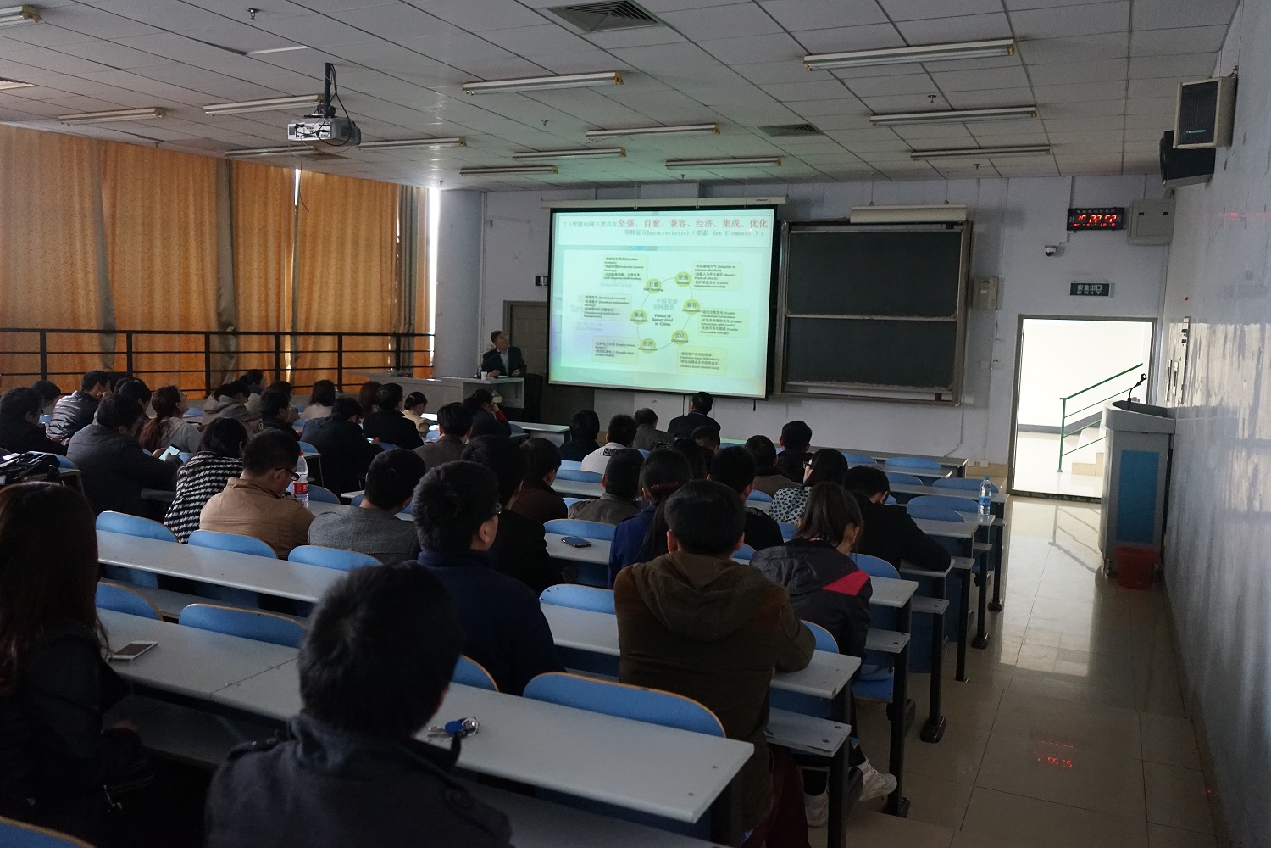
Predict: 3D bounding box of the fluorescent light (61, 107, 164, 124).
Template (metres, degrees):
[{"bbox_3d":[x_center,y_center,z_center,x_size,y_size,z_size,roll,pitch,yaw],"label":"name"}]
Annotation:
[{"bbox_3d":[-4.822,-2.804,9.079,1.240,0.068,0.110,5,7,25],"label":"fluorescent light"}]

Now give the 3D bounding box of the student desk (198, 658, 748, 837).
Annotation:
[{"bbox_3d":[-0.327,0.910,1.883,1.020,0.740,0.320,5,7,25],"label":"student desk"}]

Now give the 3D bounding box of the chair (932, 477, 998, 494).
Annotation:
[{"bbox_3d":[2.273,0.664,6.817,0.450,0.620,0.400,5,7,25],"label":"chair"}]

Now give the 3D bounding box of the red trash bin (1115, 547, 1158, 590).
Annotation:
[{"bbox_3d":[3.730,1.081,7.381,0.295,0.270,0.295,5,7,25],"label":"red trash bin"}]

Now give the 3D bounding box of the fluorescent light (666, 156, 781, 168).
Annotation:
[{"bbox_3d":[0.929,-2.749,10.437,1.250,0.068,0.115,5,7,25],"label":"fluorescent light"}]

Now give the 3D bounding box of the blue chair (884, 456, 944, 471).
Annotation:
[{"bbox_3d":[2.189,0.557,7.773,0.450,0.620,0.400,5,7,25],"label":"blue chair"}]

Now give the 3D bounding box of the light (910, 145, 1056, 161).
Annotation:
[{"bbox_3d":[3.258,-2.573,9.396,1.240,0.070,0.130,5,7,25],"label":"light"}]

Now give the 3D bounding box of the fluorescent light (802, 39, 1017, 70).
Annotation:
[{"bbox_3d":[1.655,-2.254,6.059,1.250,0.068,0.115,5,7,25],"label":"fluorescent light"}]

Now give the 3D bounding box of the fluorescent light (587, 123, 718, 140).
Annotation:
[{"bbox_3d":[0.137,-2.610,8.847,1.250,0.070,0.130,5,7,25],"label":"fluorescent light"}]

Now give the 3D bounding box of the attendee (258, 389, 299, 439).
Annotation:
[{"bbox_3d":[-2.900,0.264,8.161,0.500,1.200,0.700,5,7,25],"label":"attendee"}]

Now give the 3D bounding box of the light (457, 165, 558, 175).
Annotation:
[{"bbox_3d":[-1.488,-2.958,11.627,1.240,0.068,0.110,5,7,25],"label":"light"}]

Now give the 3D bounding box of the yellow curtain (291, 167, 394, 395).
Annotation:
[{"bbox_3d":[-3.758,-1.802,12.901,0.160,2.778,1.438,8,9,44],"label":"yellow curtain"}]

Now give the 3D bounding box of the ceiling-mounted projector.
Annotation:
[{"bbox_3d":[-2.154,-2.229,6.884,0.395,0.531,0.310,5,7,25],"label":"ceiling-mounted projector"}]

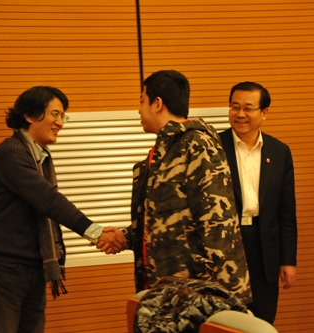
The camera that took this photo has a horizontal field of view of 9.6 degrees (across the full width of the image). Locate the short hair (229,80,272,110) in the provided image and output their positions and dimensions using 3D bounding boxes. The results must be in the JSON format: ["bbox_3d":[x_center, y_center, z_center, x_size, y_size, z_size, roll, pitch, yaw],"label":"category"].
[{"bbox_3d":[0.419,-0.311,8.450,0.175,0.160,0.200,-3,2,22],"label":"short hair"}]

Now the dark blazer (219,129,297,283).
[{"bbox_3d":[0.430,0.180,8.450,0.490,0.710,0.270,-3,0,23],"label":"dark blazer"}]

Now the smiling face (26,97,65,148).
[{"bbox_3d":[-0.466,-0.185,7.870,0.140,0.210,0.160,6,5,35],"label":"smiling face"}]

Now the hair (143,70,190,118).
[{"bbox_3d":[0.038,-0.290,7.600,0.205,0.190,0.175,-12,-4,23],"label":"hair"}]

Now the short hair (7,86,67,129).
[{"bbox_3d":[-0.505,-0.245,7.920,0.250,0.200,0.190,6,5,35],"label":"short hair"}]

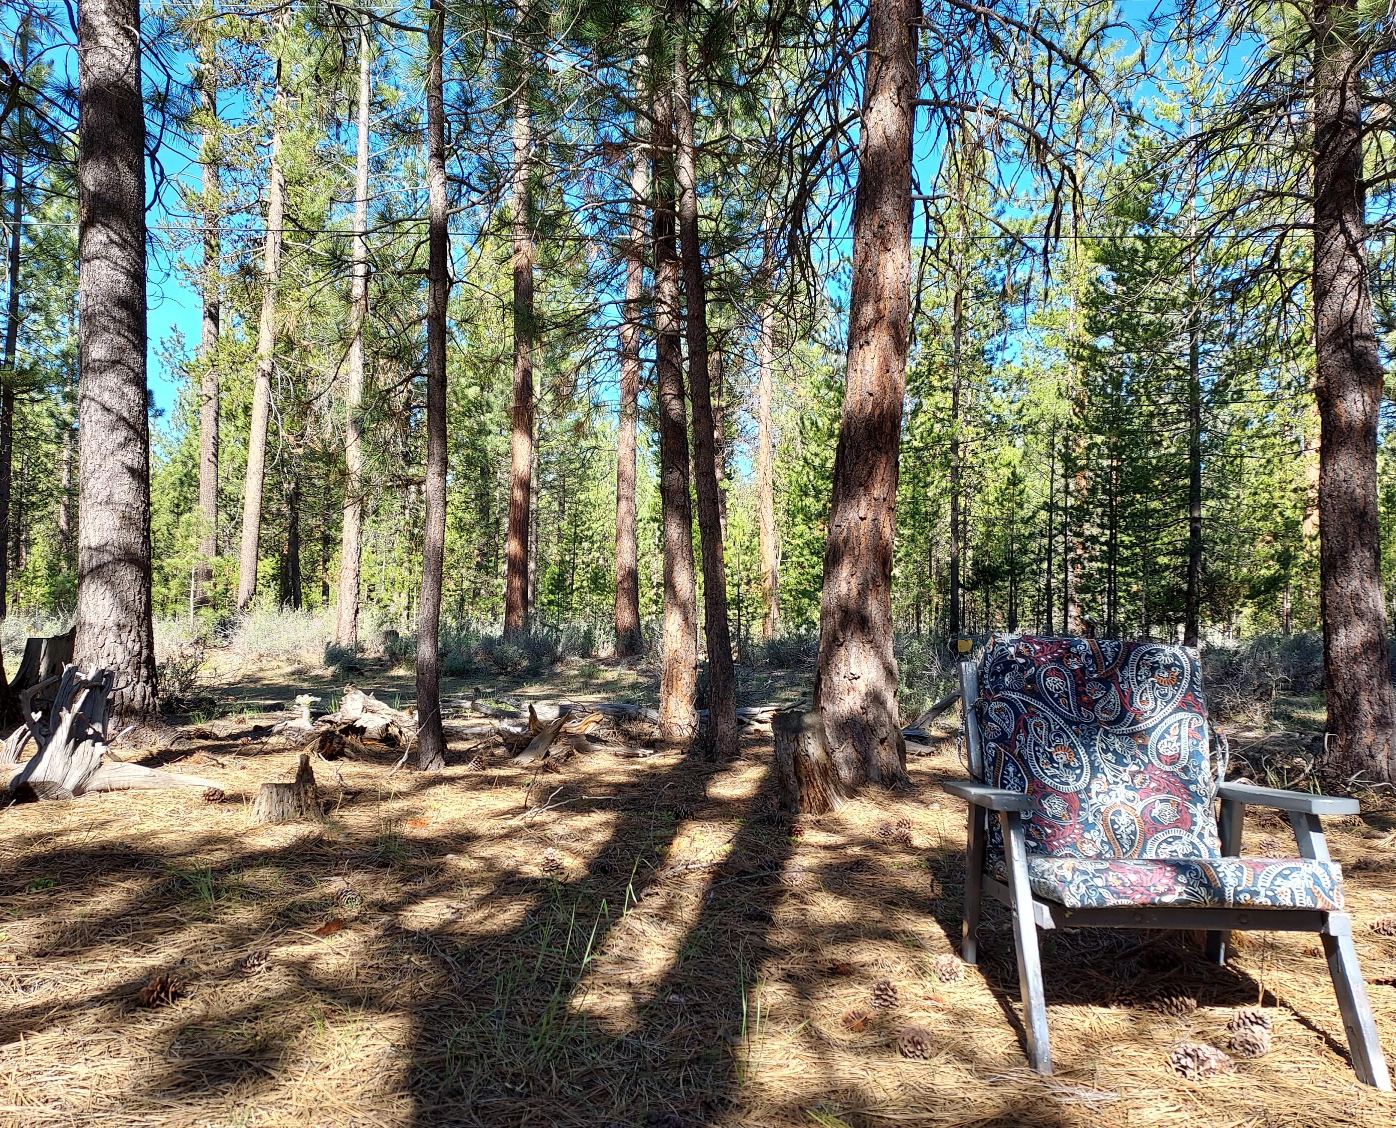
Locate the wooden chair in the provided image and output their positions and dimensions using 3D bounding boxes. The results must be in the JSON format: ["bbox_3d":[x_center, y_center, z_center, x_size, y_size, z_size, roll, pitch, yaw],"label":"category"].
[{"bbox_3d":[1.001,0.607,2.391,0.778,0.850,0.739,0,-2,4],"label":"wooden chair"}]

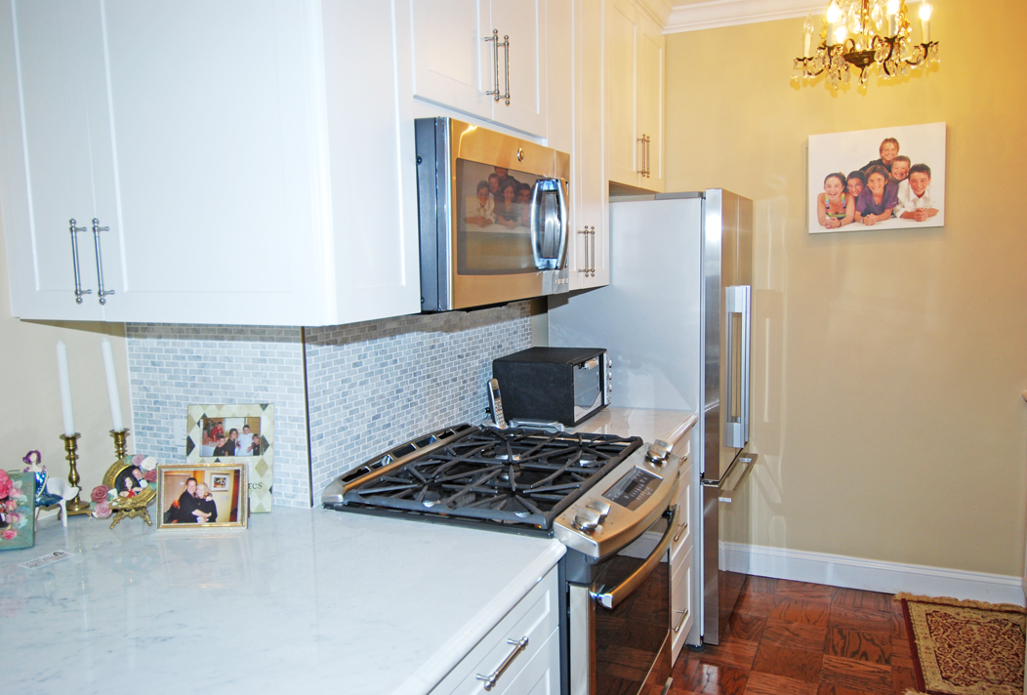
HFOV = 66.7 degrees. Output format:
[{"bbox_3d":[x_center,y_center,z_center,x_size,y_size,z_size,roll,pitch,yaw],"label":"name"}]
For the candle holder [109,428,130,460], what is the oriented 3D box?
[{"bbox_3d":[-0.951,0.297,1.899,0.072,0.190,0.072,-3,7,-14],"label":"candle holder"}]

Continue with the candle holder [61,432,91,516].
[{"bbox_3d":[-1.044,0.304,1.859,0.072,0.190,0.072,-3,7,-14],"label":"candle holder"}]

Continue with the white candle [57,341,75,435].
[{"bbox_3d":[-1.052,0.103,1.838,0.022,0.245,0.022,-3,7,-14],"label":"white candle"}]

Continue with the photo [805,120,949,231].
[{"bbox_3d":[1.499,-0.694,3.235,0.510,0.410,0.032,2,7,25],"label":"photo"}]

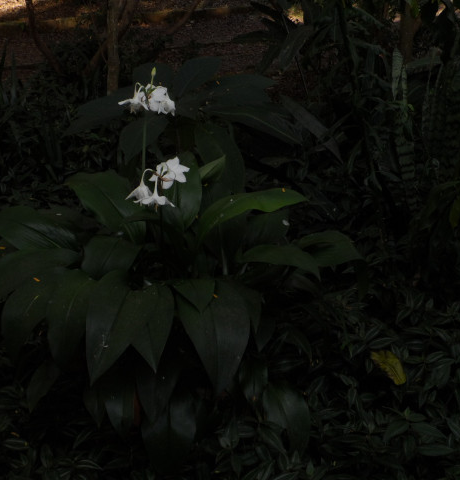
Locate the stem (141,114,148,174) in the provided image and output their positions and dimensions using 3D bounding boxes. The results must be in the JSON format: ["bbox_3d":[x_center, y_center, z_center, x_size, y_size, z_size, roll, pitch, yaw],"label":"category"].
[{"bbox_3d":[-0.184,-0.210,2.470,0.012,0.135,0.012,0,18,0],"label":"stem"}]

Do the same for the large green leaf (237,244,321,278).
[{"bbox_3d":[0.106,0.045,2.440,0.170,0.055,0.075,4,18,11],"label":"large green leaf"}]

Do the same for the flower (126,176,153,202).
[{"bbox_3d":[-0.209,-0.117,2.650,0.053,0.054,0.053,14,24,34],"label":"flower"}]

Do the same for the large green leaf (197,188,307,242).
[{"bbox_3d":[0.047,-0.053,2.450,0.225,0.100,0.090,2,18,5],"label":"large green leaf"}]

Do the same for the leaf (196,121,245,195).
[{"bbox_3d":[-0.024,-0.179,2.620,0.110,0.175,0.060,0,18,0],"label":"leaf"}]

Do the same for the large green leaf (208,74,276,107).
[{"bbox_3d":[0.028,-0.418,3.200,0.175,0.060,0.126,-6,21,-16],"label":"large green leaf"}]

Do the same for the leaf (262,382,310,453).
[{"bbox_3d":[0.128,0.405,2.620,0.097,0.139,0.080,-5,21,-13],"label":"leaf"}]

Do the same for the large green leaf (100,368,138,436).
[{"bbox_3d":[-0.254,0.374,2.640,0.079,0.153,0.060,2,20,5],"label":"large green leaf"}]

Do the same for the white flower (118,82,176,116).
[{"bbox_3d":[-0.175,-0.301,2.450,0.122,0.065,0.090,0,18,0],"label":"white flower"}]

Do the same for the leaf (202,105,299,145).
[{"bbox_3d":[0.063,-0.315,3.120,0.271,0.080,0.135,2,20,5],"label":"leaf"}]

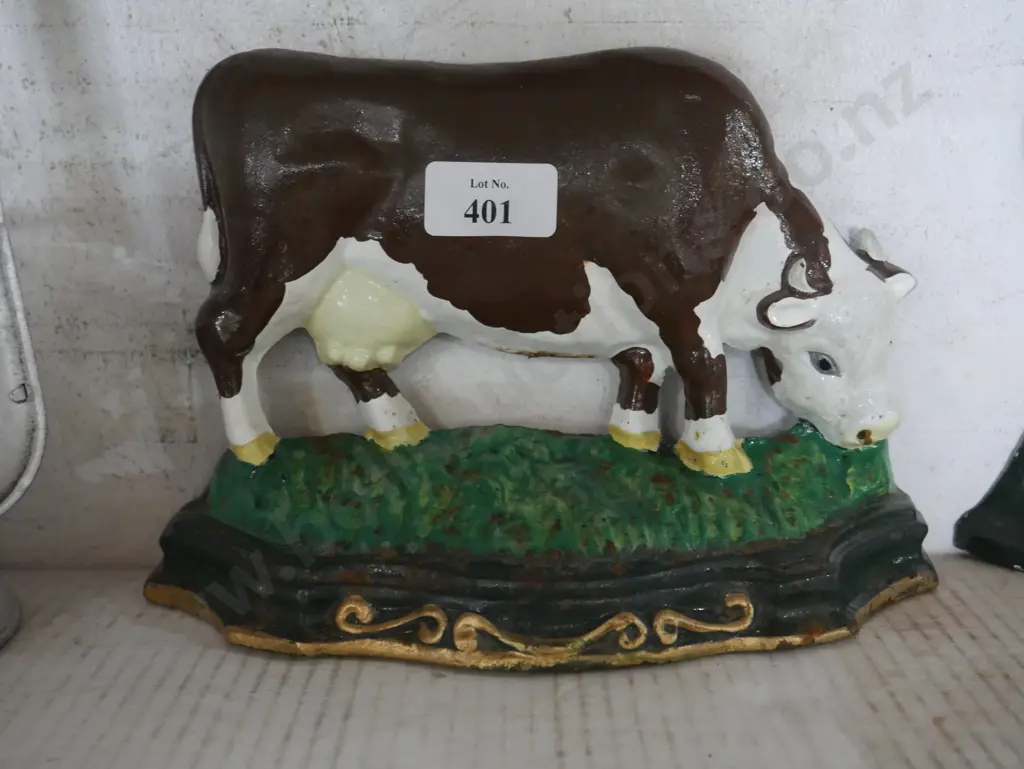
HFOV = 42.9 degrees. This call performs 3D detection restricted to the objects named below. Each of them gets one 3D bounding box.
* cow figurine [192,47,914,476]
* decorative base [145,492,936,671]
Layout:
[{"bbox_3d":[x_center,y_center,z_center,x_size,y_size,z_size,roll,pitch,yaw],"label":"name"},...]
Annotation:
[{"bbox_3d":[0.016,-0.035,0.395,0.221,0.130,0.040,-1,12,0],"label":"cow figurine"},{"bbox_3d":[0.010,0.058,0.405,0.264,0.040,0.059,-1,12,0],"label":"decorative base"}]

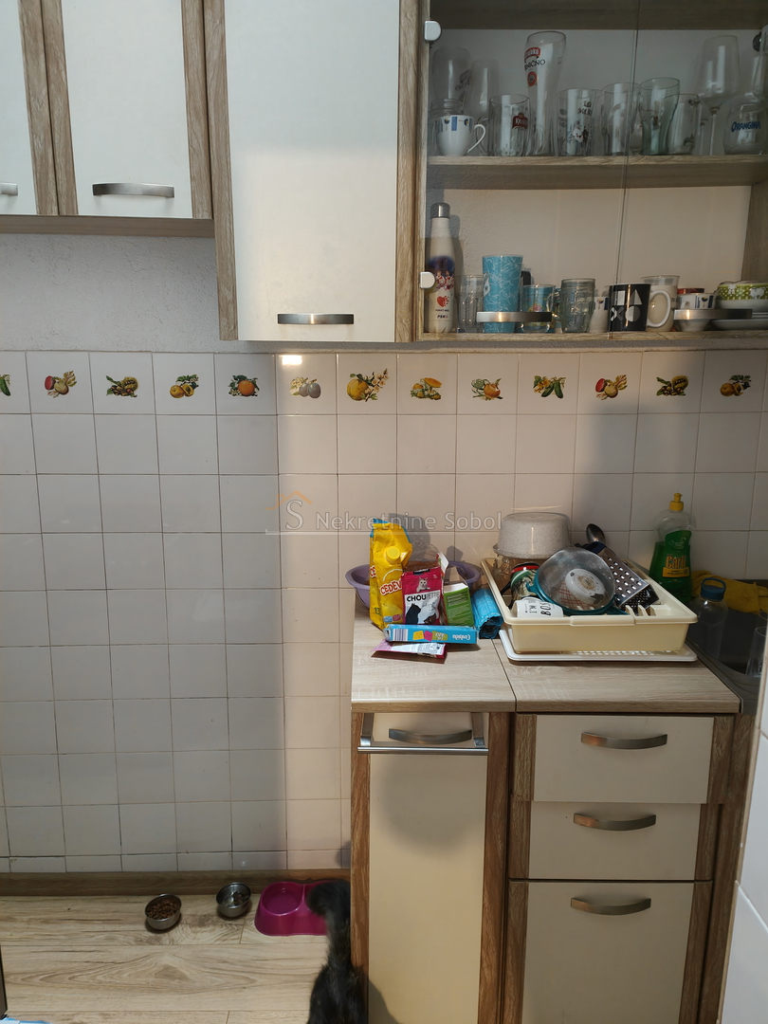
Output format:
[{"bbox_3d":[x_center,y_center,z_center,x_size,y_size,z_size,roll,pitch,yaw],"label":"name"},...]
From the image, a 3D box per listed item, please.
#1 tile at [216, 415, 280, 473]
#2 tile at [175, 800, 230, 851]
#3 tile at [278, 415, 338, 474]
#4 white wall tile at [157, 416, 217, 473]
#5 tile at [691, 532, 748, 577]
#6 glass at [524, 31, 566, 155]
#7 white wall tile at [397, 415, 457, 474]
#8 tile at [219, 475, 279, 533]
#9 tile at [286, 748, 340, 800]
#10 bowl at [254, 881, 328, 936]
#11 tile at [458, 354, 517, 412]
[{"bbox_3d":[-0.341,-0.168,1.861,0.150,0.150,0.009,0,11,-1],"label":"tile"},{"bbox_3d":[-0.506,0.889,2.089,0.150,0.150,0.008,0,11,-1],"label":"tile"},{"bbox_3d":[-0.191,-0.168,1.863,0.150,0.150,0.009,0,11,-1],"label":"tile"},{"bbox_3d":[-0.501,-0.172,1.891,0.150,0.150,0.008,0,11,-1],"label":"white wall tile"},{"bbox_3d":[0.871,0.126,1.934,0.149,0.149,0.008,0,10,-1],"label":"tile"},{"bbox_3d":[0.348,-0.883,1.603,0.086,0.237,0.086,0,11,-1],"label":"glass"},{"bbox_3d":[0.112,-0.173,1.898,0.150,0.150,0.010,0,9,-2],"label":"white wall tile"},{"bbox_3d":[-0.343,-0.022,1.903,0.149,0.149,0.008,0,11,-1],"label":"tile"},{"bbox_3d":[-0.195,0.732,2.063,0.150,0.150,0.008,0,11,-1],"label":"tile"},{"bbox_3d":[-0.213,1.059,1.986,0.262,0.052,0.155,0,9,-2],"label":"bowl"},{"bbox_3d":[0.262,-0.320,1.856,0.150,0.150,0.009,0,10,-1],"label":"tile"}]

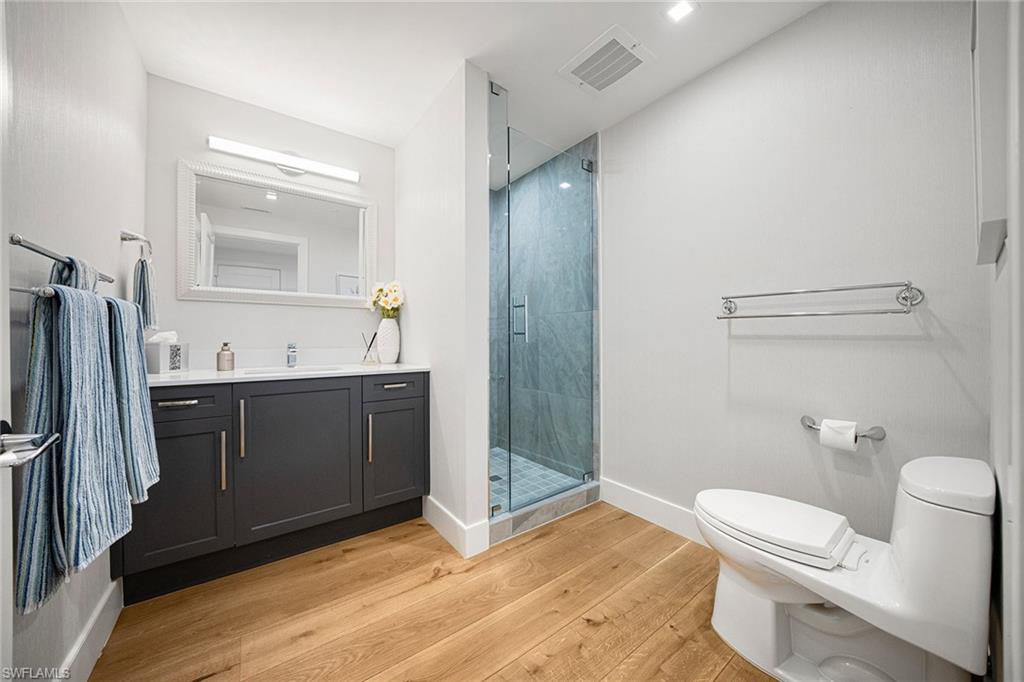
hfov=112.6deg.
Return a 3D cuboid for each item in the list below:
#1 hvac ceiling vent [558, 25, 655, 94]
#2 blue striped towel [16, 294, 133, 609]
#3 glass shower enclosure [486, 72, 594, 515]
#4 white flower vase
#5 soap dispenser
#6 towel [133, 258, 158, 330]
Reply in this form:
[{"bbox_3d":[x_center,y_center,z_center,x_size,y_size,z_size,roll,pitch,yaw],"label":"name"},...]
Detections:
[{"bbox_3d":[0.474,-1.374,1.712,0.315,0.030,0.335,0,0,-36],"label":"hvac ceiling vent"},{"bbox_3d":[-1.090,0.224,0.873,0.110,0.712,0.285,0,0,-36],"label":"blue striped towel"},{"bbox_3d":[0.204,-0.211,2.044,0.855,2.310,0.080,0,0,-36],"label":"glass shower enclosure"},{"bbox_3d":[-0.856,-0.001,2.374,0.152,0.317,0.152,0,0,-36],"label":"white flower vase"},{"bbox_3d":[-1.569,0.084,1.871,0.072,0.153,0.072,0,0,30],"label":"soap dispenser"},{"bbox_3d":[-1.561,-0.195,1.459,0.055,0.295,0.160,0,0,-36],"label":"towel"}]

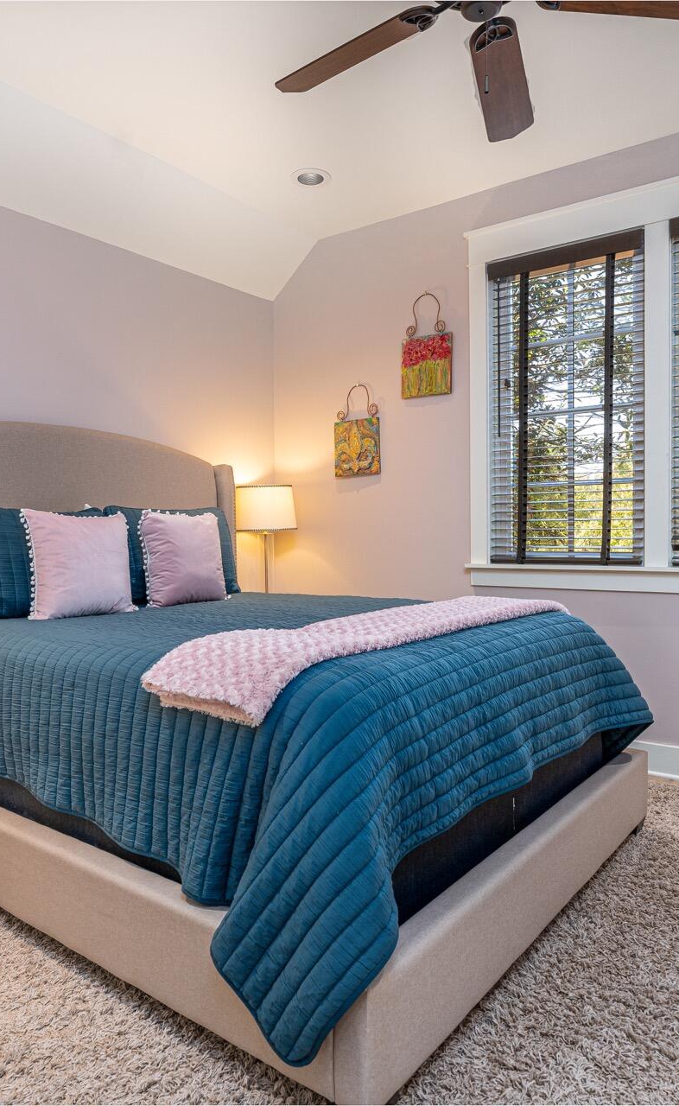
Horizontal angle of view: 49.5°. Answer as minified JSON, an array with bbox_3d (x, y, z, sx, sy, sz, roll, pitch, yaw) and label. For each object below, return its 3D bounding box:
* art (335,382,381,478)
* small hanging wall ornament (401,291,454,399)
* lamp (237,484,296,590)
[{"bbox_3d":[0.092,-0.679,4.059,0.304,0.512,0.033,1,2,37],"label":"art"},{"bbox_3d":[0.440,-1.074,3.784,0.297,0.538,0.033,1,2,37],"label":"small hanging wall ornament"},{"bbox_3d":[-0.403,-0.043,4.026,0.360,0.651,0.360,-1,2,0],"label":"lamp"}]

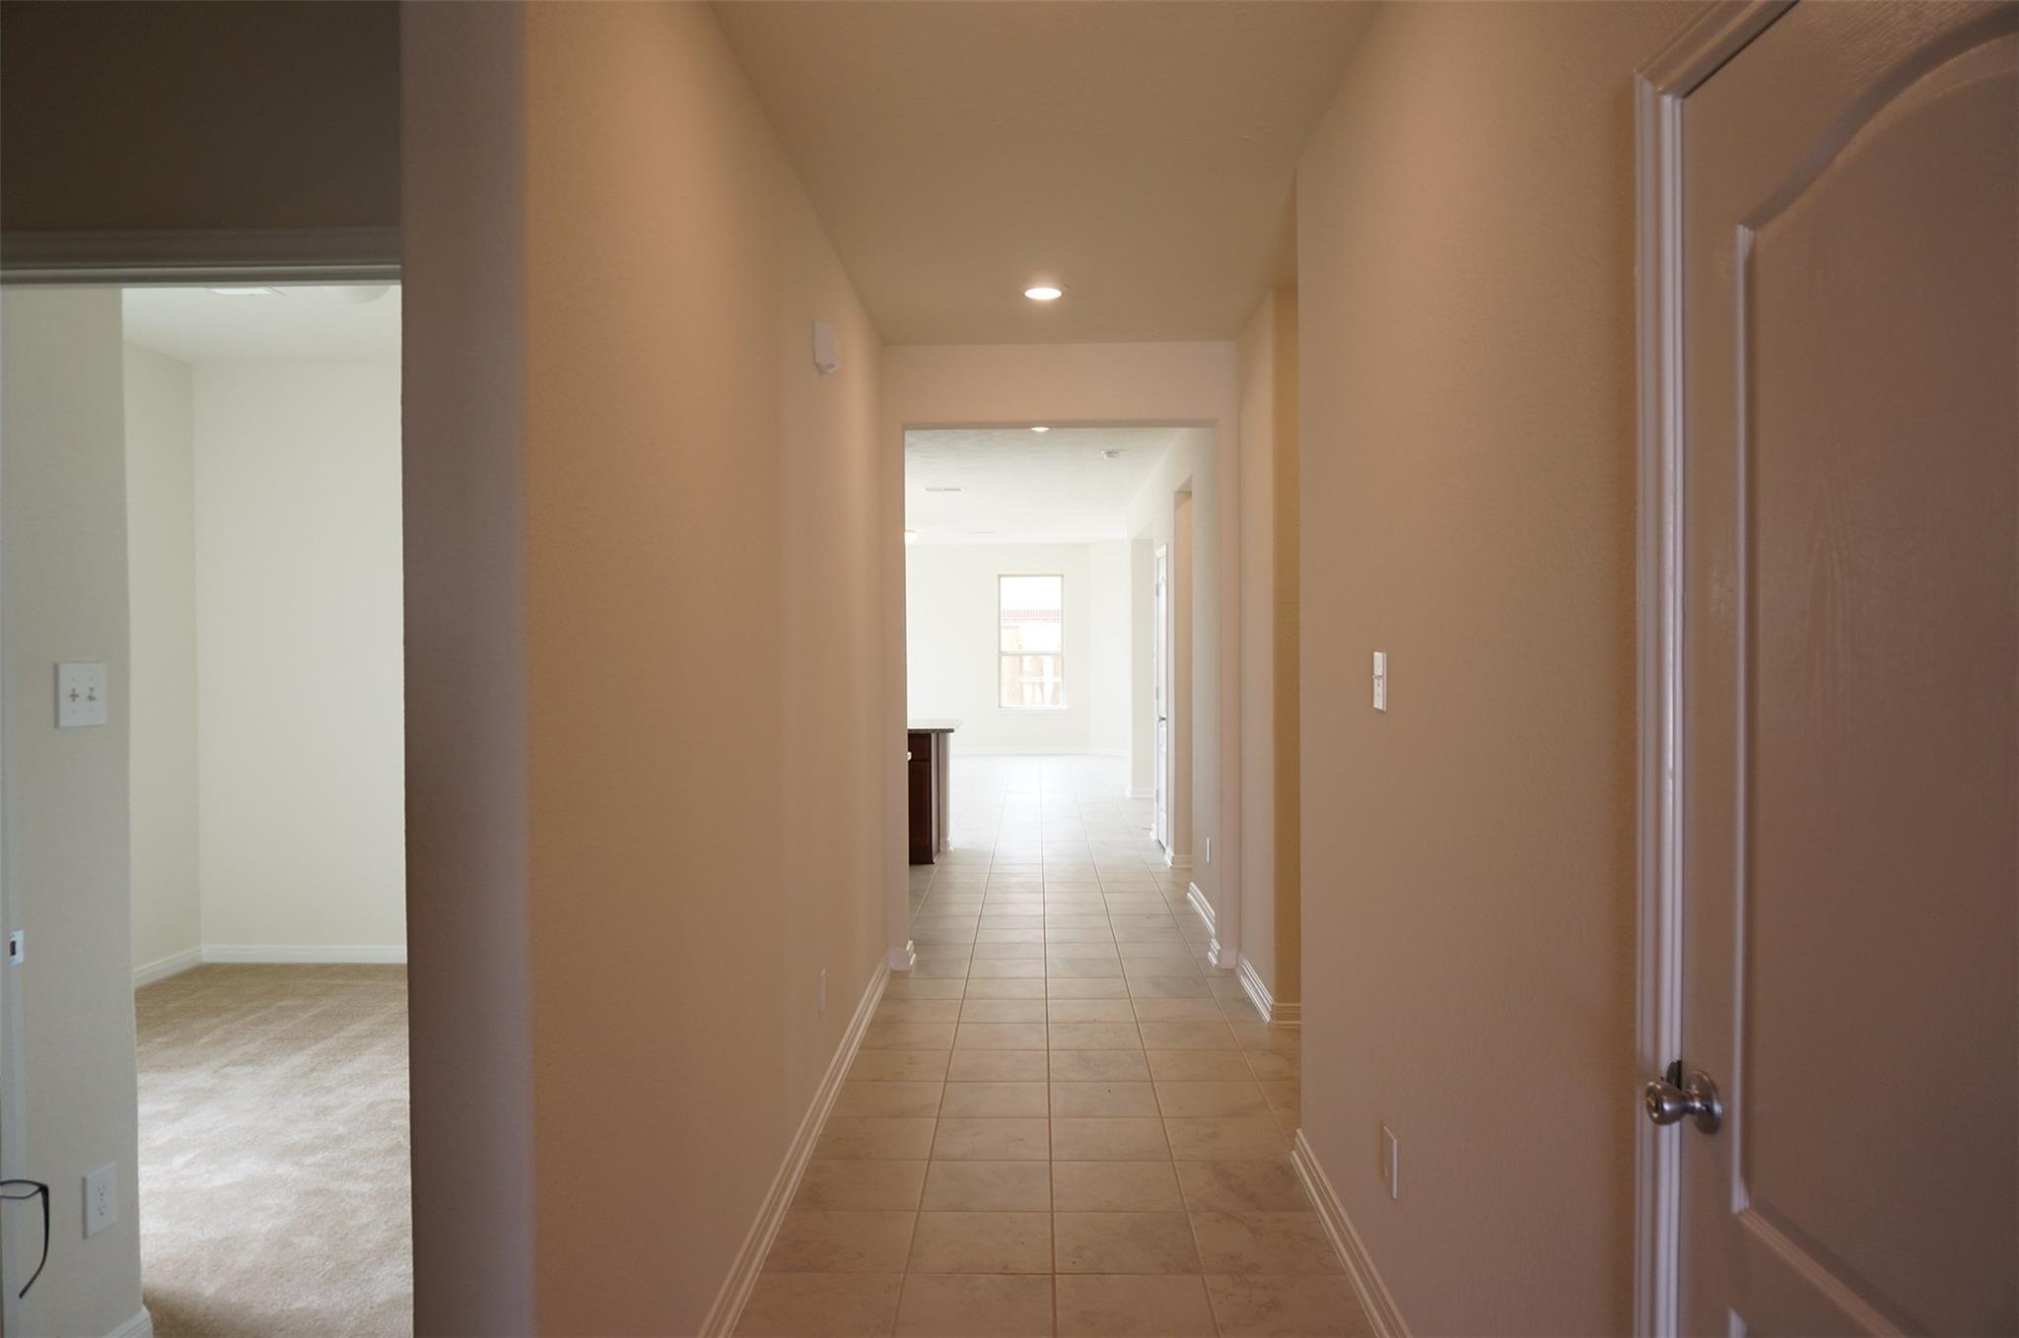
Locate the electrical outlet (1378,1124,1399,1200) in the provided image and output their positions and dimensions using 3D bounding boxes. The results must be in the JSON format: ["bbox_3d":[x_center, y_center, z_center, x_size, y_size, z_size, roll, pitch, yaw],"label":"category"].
[{"bbox_3d":[0.764,0.994,2.697,0.008,0.116,0.073,0,1,1],"label":"electrical outlet"}]

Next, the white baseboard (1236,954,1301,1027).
[{"bbox_3d":[1.037,1.282,5.445,0.130,0.084,0.880,0,1,1],"label":"white baseboard"}]

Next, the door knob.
[{"bbox_3d":[0.708,0.460,1.420,0.062,0.066,0.066,0,1,1],"label":"door knob"}]

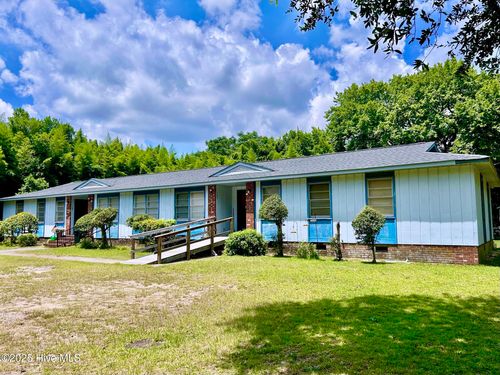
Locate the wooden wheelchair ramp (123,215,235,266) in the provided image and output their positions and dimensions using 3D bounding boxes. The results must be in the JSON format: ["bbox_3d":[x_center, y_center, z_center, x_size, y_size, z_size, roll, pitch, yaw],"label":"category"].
[{"bbox_3d":[-2.388,1.865,14.207,1.400,1.520,4.750,-4,-6,32],"label":"wooden wheelchair ramp"}]

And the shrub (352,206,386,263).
[{"bbox_3d":[3.983,1.566,12.514,1.100,1.820,1.100,-4,-6,32],"label":"shrub"}]

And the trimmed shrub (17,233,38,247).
[{"bbox_3d":[-13.509,3.157,22.799,1.300,0.800,1.250,-4,-6,32],"label":"trimmed shrub"}]

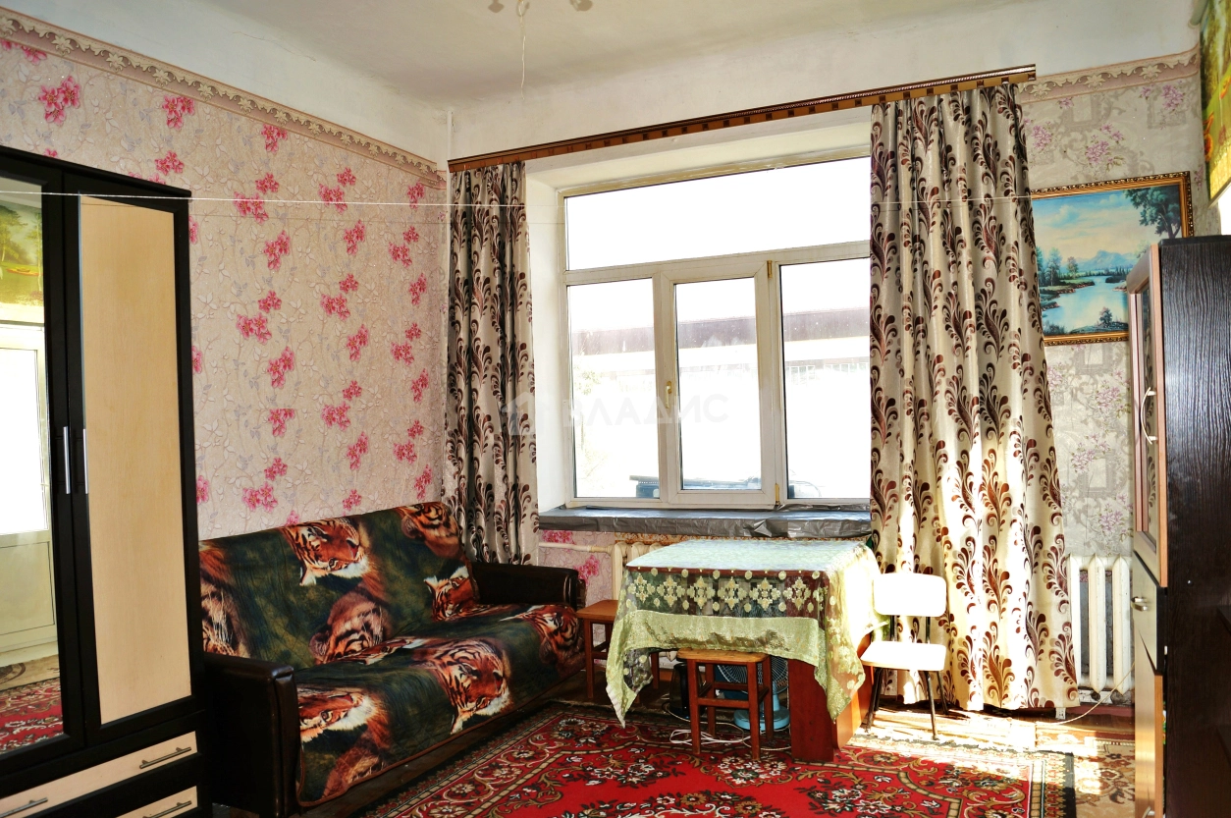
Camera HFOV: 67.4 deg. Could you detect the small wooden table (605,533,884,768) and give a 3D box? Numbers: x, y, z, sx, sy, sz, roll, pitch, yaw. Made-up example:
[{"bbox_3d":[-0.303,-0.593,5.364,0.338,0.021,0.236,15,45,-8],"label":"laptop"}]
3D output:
[{"bbox_3d":[0.611,1.023,4.134,0.940,0.750,0.800,-2,1,24],"label":"small wooden table"}]

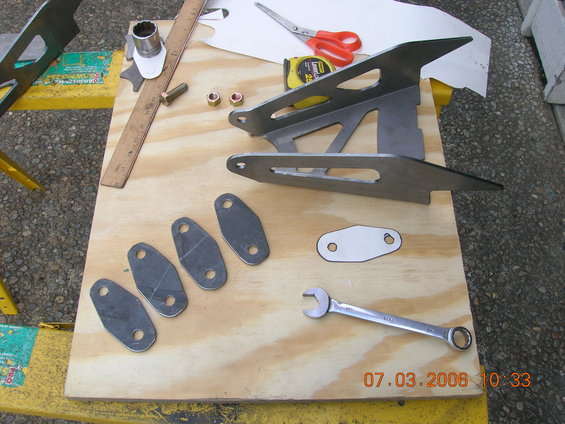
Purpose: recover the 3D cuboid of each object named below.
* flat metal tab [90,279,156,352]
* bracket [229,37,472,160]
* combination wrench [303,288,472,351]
[{"bbox_3d":[-0.195,0.122,0.669,0.052,0.005,0.111,-39,68,-19],"label":"flat metal tab"},{"bbox_3d":[0.110,-0.116,0.741,0.363,0.108,0.219,-9,62,-5],"label":"bracket"},{"bbox_3d":[0.123,0.129,0.663,0.202,0.013,0.038,12,62,6],"label":"combination wrench"}]

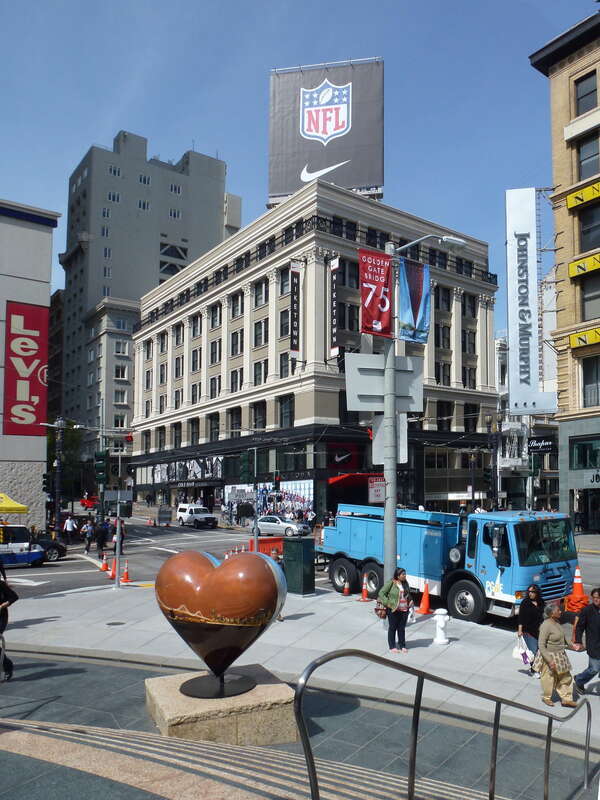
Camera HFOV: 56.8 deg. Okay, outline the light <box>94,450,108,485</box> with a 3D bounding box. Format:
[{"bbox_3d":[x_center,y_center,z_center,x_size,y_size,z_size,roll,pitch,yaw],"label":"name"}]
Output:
[{"bbox_3d":[-6.584,2.239,18.400,0.420,1.080,0.360,4,-8,-34],"label":"light"}]

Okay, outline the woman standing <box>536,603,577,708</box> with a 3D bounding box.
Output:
[{"bbox_3d":[3.792,3.777,8.200,0.550,1.550,0.580,-6,-9,36],"label":"woman standing"}]

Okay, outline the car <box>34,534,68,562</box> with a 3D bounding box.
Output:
[{"bbox_3d":[-12.930,6.680,25.389,4.500,1.480,1.800,5,-9,-36],"label":"car"}]

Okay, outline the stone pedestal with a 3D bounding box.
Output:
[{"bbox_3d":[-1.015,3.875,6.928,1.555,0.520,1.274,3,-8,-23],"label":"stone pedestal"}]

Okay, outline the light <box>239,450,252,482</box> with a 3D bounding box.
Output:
[{"bbox_3d":[-1.867,2.278,19.000,0.420,1.080,0.360,4,-8,-34],"label":"light"}]

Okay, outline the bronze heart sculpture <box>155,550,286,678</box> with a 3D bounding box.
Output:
[{"bbox_3d":[-0.975,2.605,6.800,1.760,1.510,0.880,-4,-8,25],"label":"bronze heart sculpture"}]

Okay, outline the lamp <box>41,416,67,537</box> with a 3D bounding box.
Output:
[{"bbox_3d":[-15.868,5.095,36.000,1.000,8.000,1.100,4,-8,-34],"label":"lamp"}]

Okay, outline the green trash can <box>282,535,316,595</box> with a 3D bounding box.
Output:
[{"bbox_3d":[-0.046,5.027,16.900,0.550,1.720,0.820,5,-9,-36],"label":"green trash can"}]

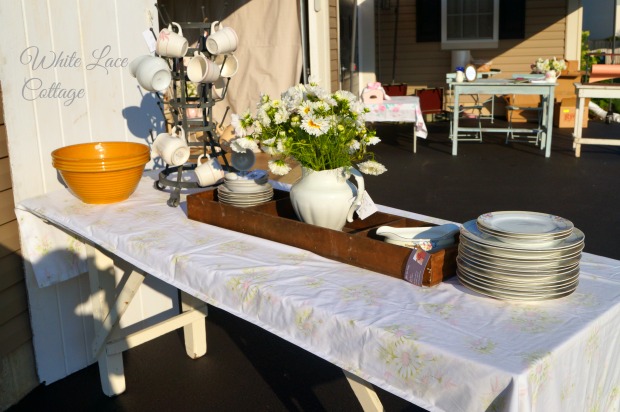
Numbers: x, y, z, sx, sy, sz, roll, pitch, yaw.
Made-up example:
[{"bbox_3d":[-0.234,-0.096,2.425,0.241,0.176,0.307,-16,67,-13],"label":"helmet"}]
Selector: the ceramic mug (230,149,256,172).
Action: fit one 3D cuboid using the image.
[{"bbox_3d":[-0.234,-0.160,2.360,0.088,0.100,0.092,-1,15,-6],"label":"ceramic mug"}]

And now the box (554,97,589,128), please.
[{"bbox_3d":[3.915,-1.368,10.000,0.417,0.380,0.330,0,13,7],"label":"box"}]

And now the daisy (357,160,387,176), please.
[{"bbox_3d":[0.168,-0.103,1.837,0.083,0.047,0.060,-3,13,-6],"label":"daisy"}]

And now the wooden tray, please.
[{"bbox_3d":[0.019,0.054,1.895,0.228,0.074,0.954,-14,18,-42],"label":"wooden tray"}]

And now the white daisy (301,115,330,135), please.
[{"bbox_3d":[0.014,-0.206,1.717,0.080,0.055,0.055,-2,13,0],"label":"white daisy"}]

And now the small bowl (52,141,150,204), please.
[{"bbox_3d":[-0.750,-0.111,2.464,0.344,0.176,0.344,-2,13,0],"label":"small bowl"}]

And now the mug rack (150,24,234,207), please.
[{"bbox_3d":[-0.411,-0.339,2.364,0.310,0.646,0.310,-2,13,0],"label":"mug rack"}]

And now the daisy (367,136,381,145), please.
[{"bbox_3d":[0.174,-0.179,1.837,0.042,0.030,0.045,11,18,43],"label":"daisy"}]

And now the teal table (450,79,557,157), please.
[{"bbox_3d":[2.175,-1.009,7.648,1.160,0.807,0.680,1,13,11],"label":"teal table"}]

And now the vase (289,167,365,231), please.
[{"bbox_3d":[0.041,-0.011,1.854,0.235,0.197,0.190,6,15,31],"label":"vase"}]

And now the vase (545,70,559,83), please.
[{"bbox_3d":[2.669,-1.428,7.400,0.165,0.135,0.125,-4,13,-10],"label":"vase"}]

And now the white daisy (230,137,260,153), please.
[{"bbox_3d":[-0.179,-0.167,1.837,0.078,0.045,0.060,8,16,37],"label":"white daisy"}]

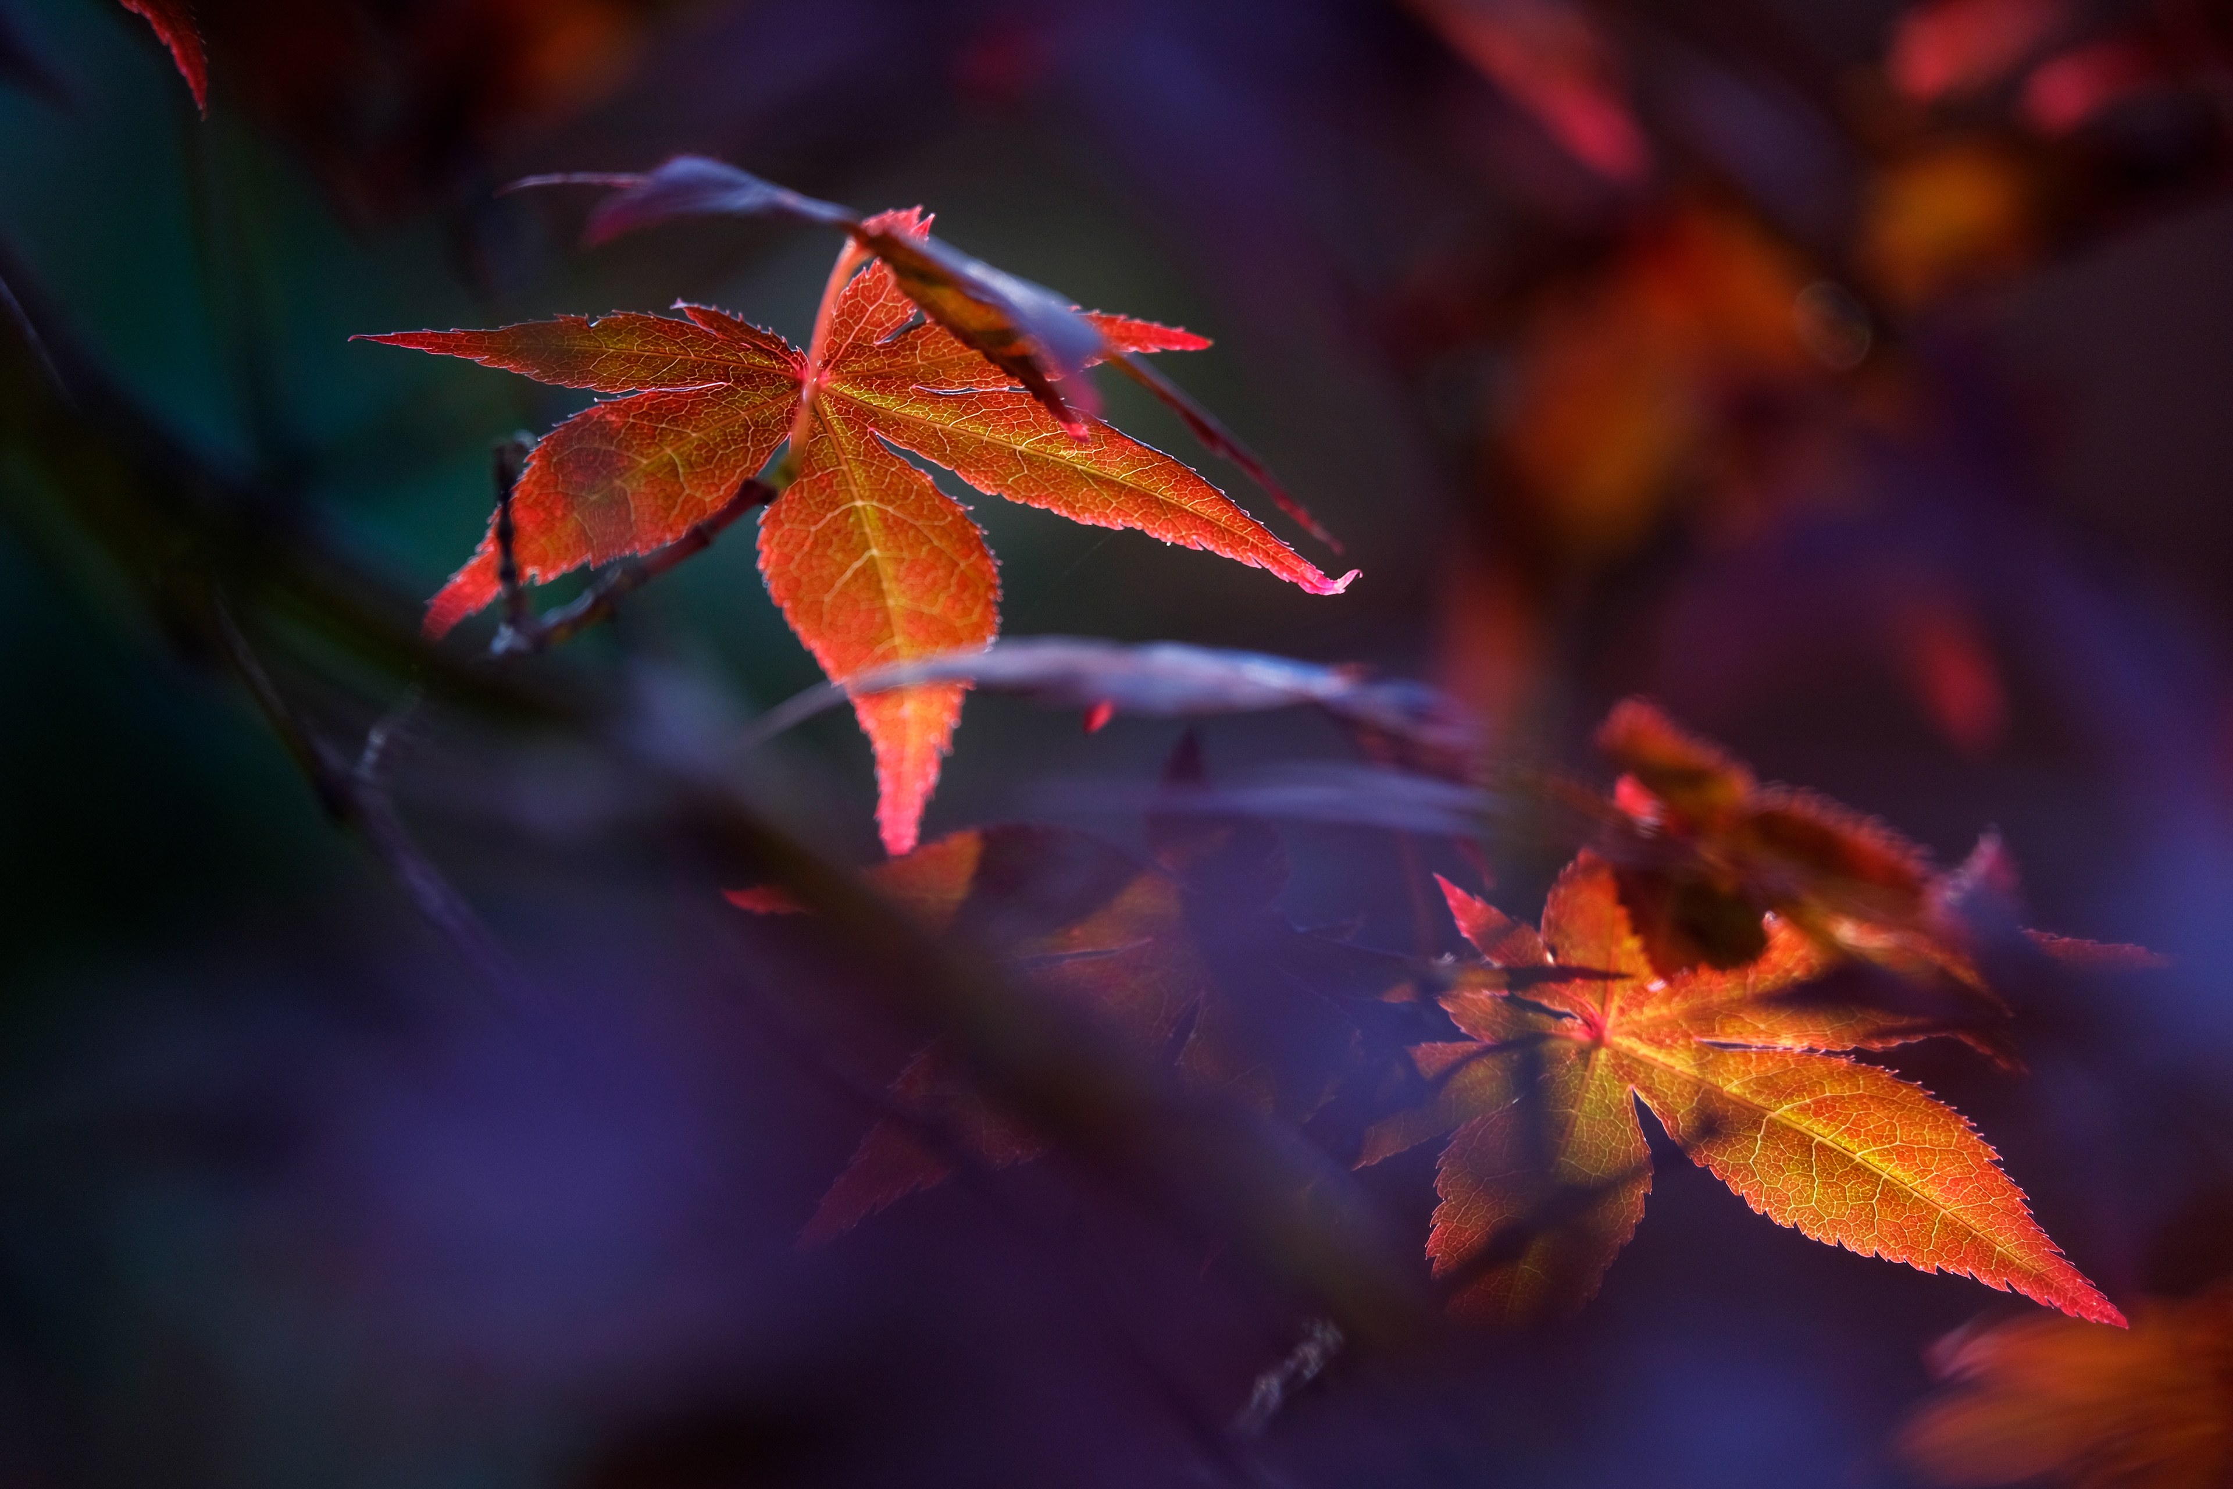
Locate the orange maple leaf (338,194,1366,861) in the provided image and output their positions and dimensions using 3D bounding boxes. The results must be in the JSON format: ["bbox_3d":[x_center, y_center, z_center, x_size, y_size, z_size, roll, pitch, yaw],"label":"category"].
[{"bbox_3d":[-0.021,-0.017,1.500,0.080,0.052,0.026,0,0,0],"label":"orange maple leaf"}]

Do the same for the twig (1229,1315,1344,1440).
[{"bbox_3d":[0.014,0.051,1.500,0.003,0.012,0.003,41,0,0],"label":"twig"}]

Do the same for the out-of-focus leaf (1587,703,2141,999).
[{"bbox_3d":[0.059,0.008,1.460,0.044,0.023,0.026,0,0,0],"label":"out-of-focus leaf"}]

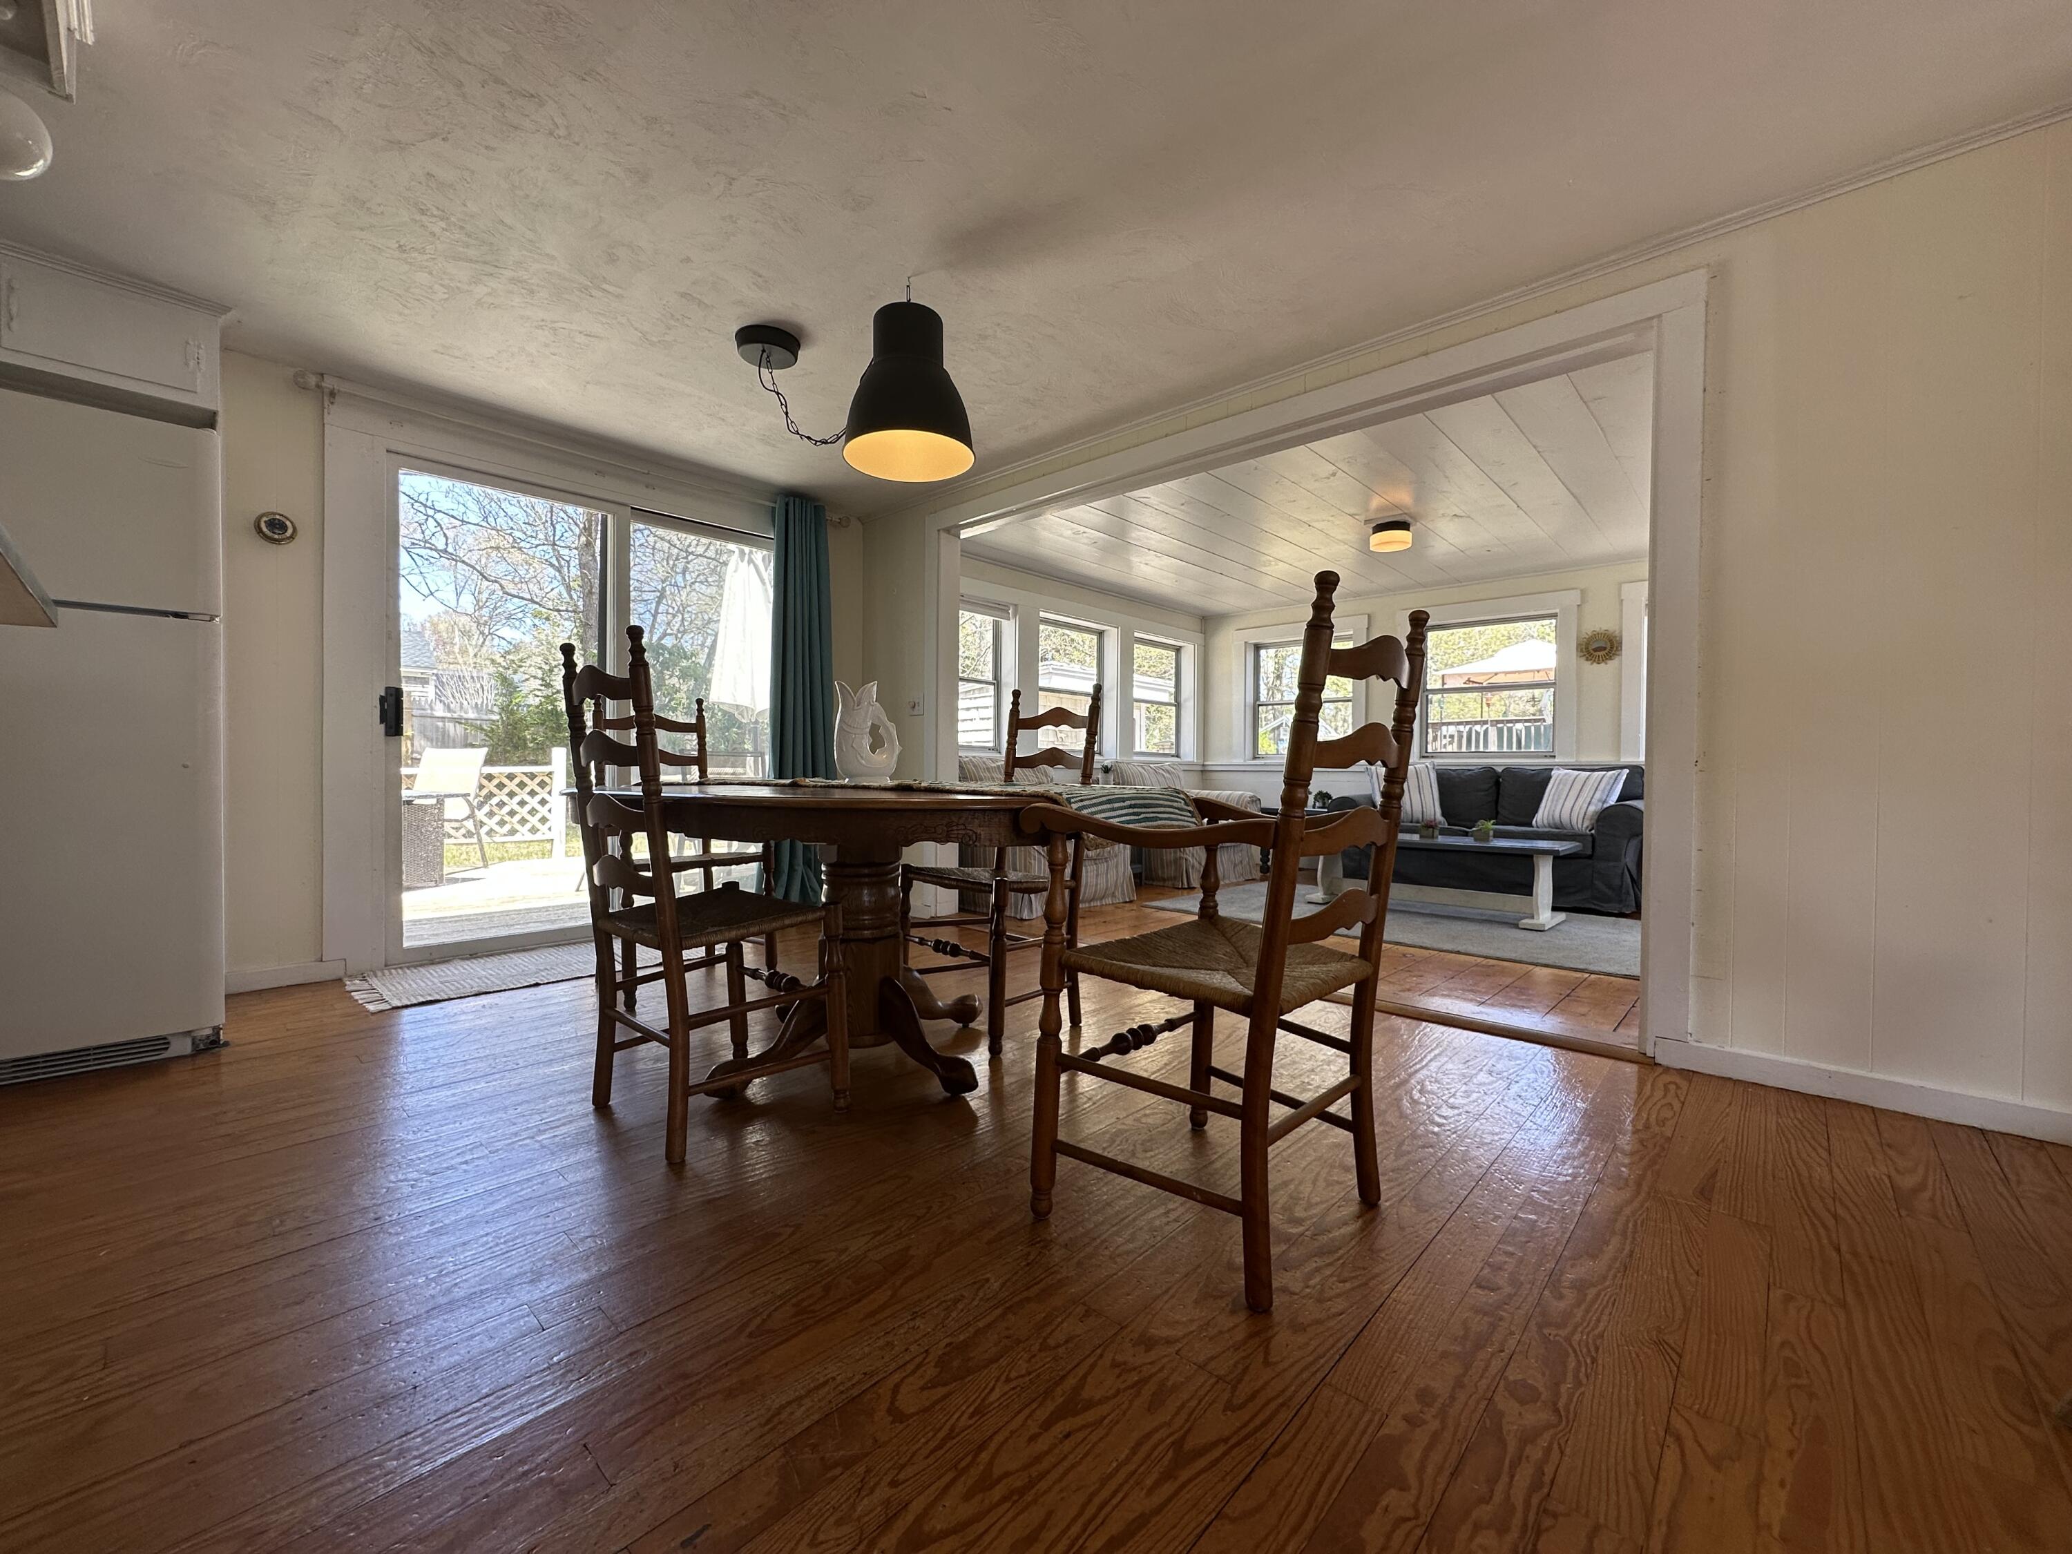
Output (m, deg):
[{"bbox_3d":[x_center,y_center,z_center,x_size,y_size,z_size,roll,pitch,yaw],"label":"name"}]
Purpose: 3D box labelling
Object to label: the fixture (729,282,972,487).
[{"bbox_3d":[-0.573,-1.187,2.585,0.927,0.529,0.384,1,1,38],"label":"fixture"}]

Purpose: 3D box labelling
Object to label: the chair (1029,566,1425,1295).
[{"bbox_3d":[0.363,0.247,1.538,0.575,1.100,0.600,1,1,44],"label":"chair"}]

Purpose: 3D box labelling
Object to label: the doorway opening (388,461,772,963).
[{"bbox_3d":[-1.947,-0.260,3.849,0.130,1.970,1.670,1,1,43],"label":"doorway opening"}]

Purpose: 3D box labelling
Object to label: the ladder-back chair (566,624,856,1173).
[{"bbox_3d":[-0.781,0.238,1.962,0.515,1.085,0.510,1,1,42],"label":"ladder-back chair"}]

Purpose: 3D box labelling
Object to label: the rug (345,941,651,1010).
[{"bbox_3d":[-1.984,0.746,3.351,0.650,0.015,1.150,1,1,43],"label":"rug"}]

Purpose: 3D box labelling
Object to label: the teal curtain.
[{"bbox_3d":[-1.257,-0.365,4.417,0.140,2.180,0.400,1,1,43],"label":"teal curtain"}]

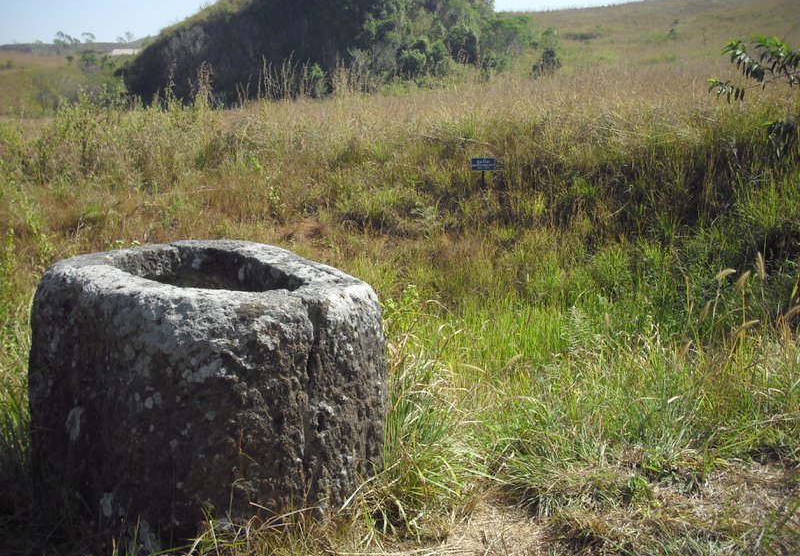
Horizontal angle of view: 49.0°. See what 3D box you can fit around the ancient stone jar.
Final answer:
[{"bbox_3d":[-0.673,0.348,3.210,1.230,0.740,1.210,3,14,-1],"label":"ancient stone jar"}]

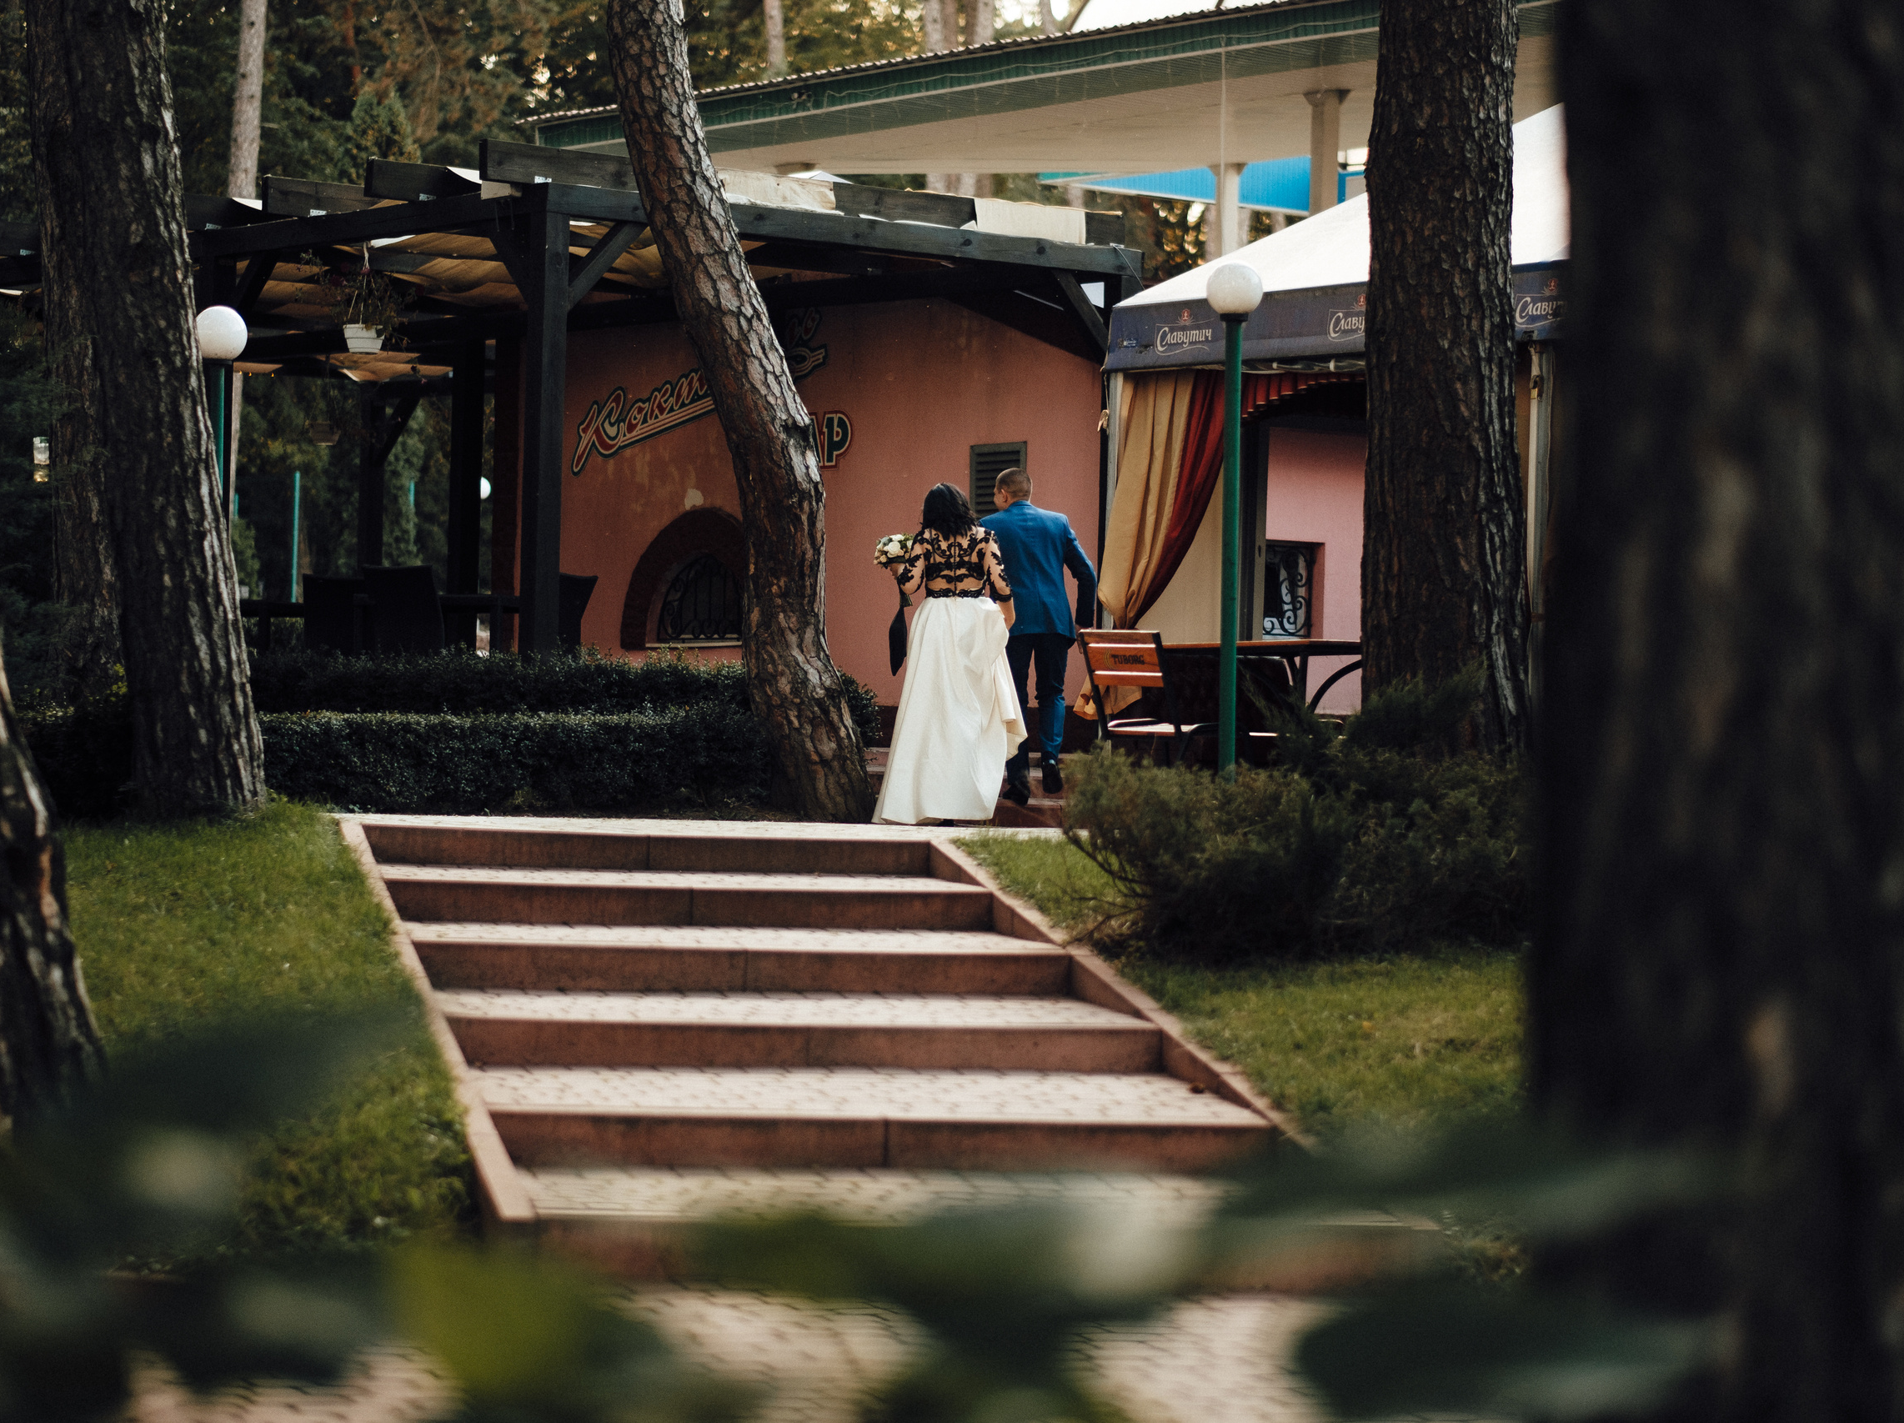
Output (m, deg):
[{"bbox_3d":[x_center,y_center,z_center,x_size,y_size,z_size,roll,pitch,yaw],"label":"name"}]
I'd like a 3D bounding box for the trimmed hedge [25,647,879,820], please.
[{"bbox_3d":[-2.600,0.110,26.100,4.500,0.860,1.500,2,0,-9],"label":"trimmed hedge"}]

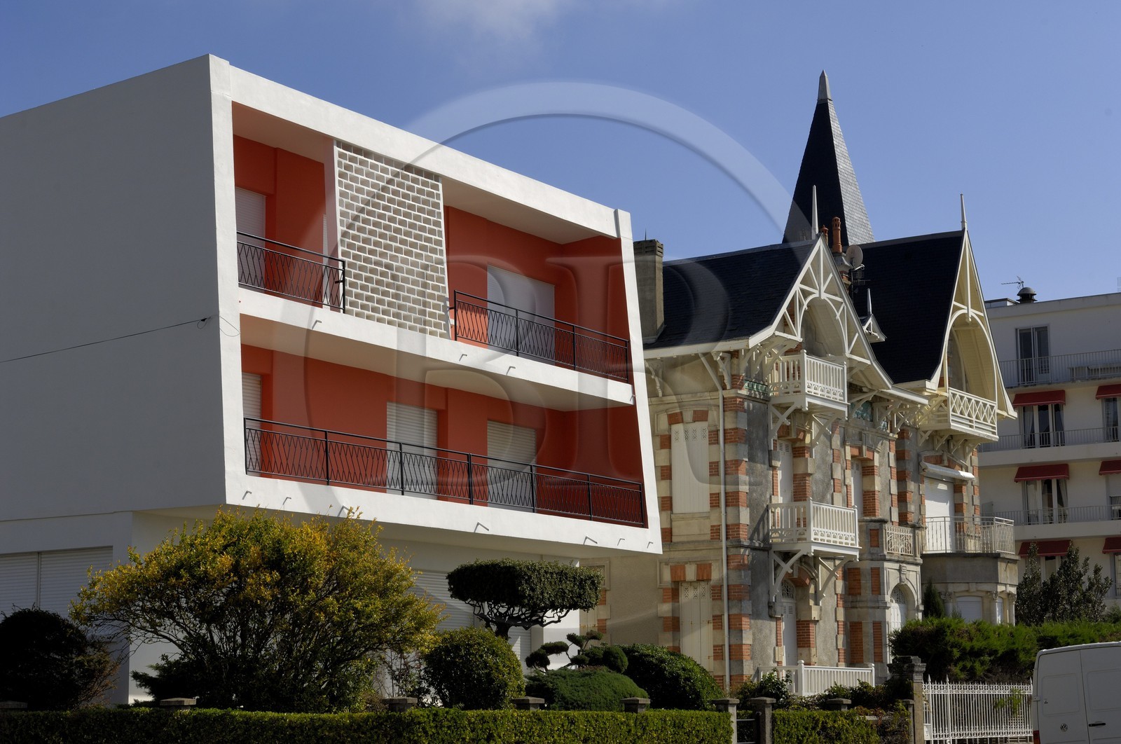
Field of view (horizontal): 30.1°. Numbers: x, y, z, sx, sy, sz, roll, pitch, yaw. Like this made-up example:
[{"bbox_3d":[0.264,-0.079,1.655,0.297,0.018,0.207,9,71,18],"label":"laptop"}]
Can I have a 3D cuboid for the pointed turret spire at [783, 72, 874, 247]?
[{"bbox_3d":[7.659,-5.834,59.924,2.350,5.800,2.350,-7,-11,32],"label":"pointed turret spire"}]

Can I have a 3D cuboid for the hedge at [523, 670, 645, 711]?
[{"bbox_3d":[0.385,5.152,32.929,2.030,0.900,2.030,-6,-11,32],"label":"hedge"}]

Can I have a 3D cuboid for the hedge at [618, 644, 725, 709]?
[{"bbox_3d":[1.800,5.284,35.192,1.970,1.370,1.970,-6,-11,32],"label":"hedge"}]

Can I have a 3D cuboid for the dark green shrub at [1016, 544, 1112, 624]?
[{"bbox_3d":[14.619,7.466,60.603,2.700,5.020,3.030,-6,-11,32],"label":"dark green shrub"}]

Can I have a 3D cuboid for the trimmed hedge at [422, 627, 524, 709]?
[{"bbox_3d":[-1.300,4.563,31.081,1.550,1.500,1.550,0,-9,0],"label":"trimmed hedge"}]

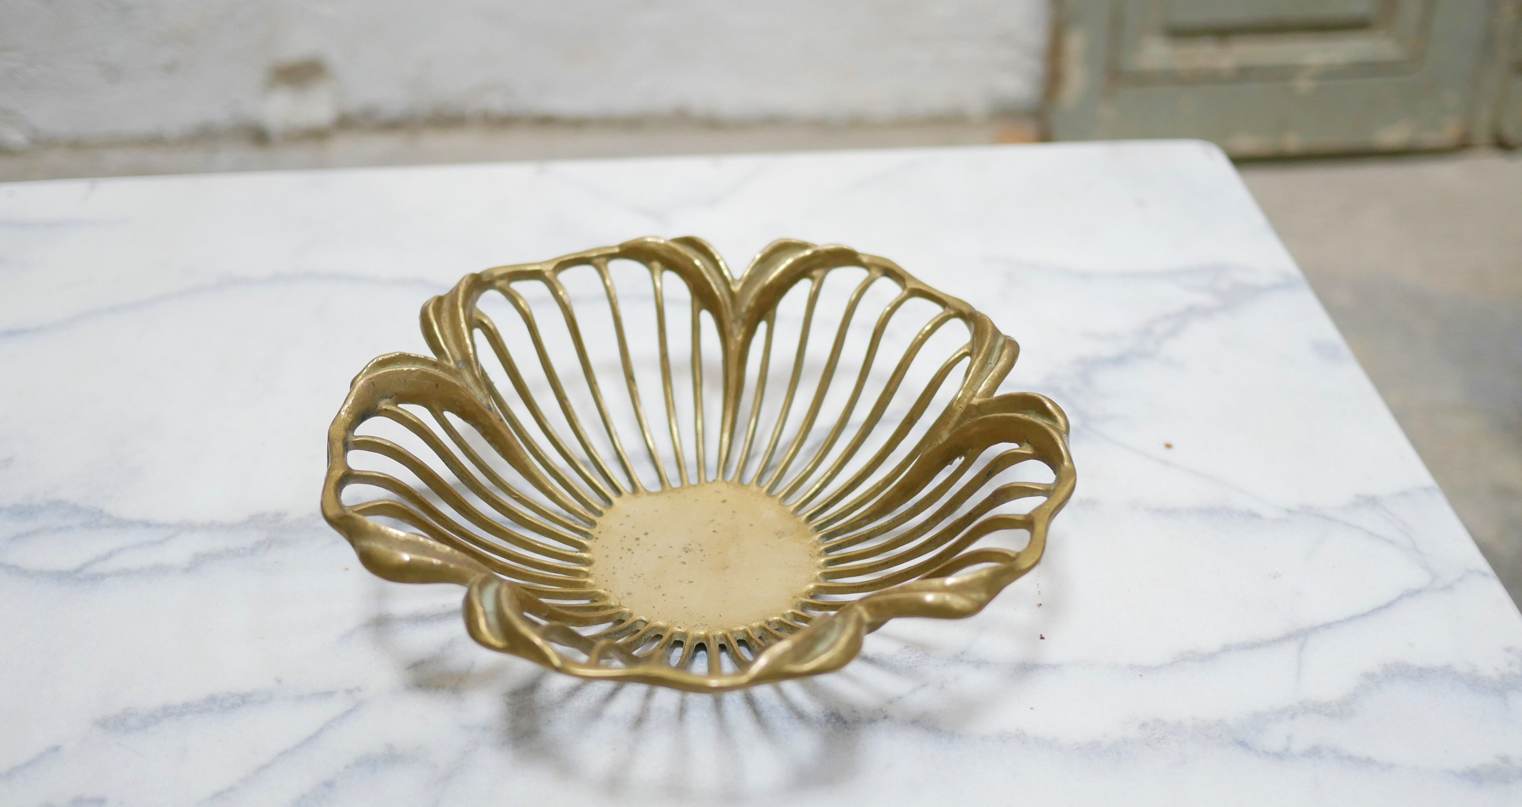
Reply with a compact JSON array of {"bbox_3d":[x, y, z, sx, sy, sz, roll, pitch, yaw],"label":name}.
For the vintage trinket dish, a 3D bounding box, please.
[{"bbox_3d":[-0.020,0.032,0.622,0.255,0.067,0.255,0,36,0],"label":"vintage trinket dish"}]

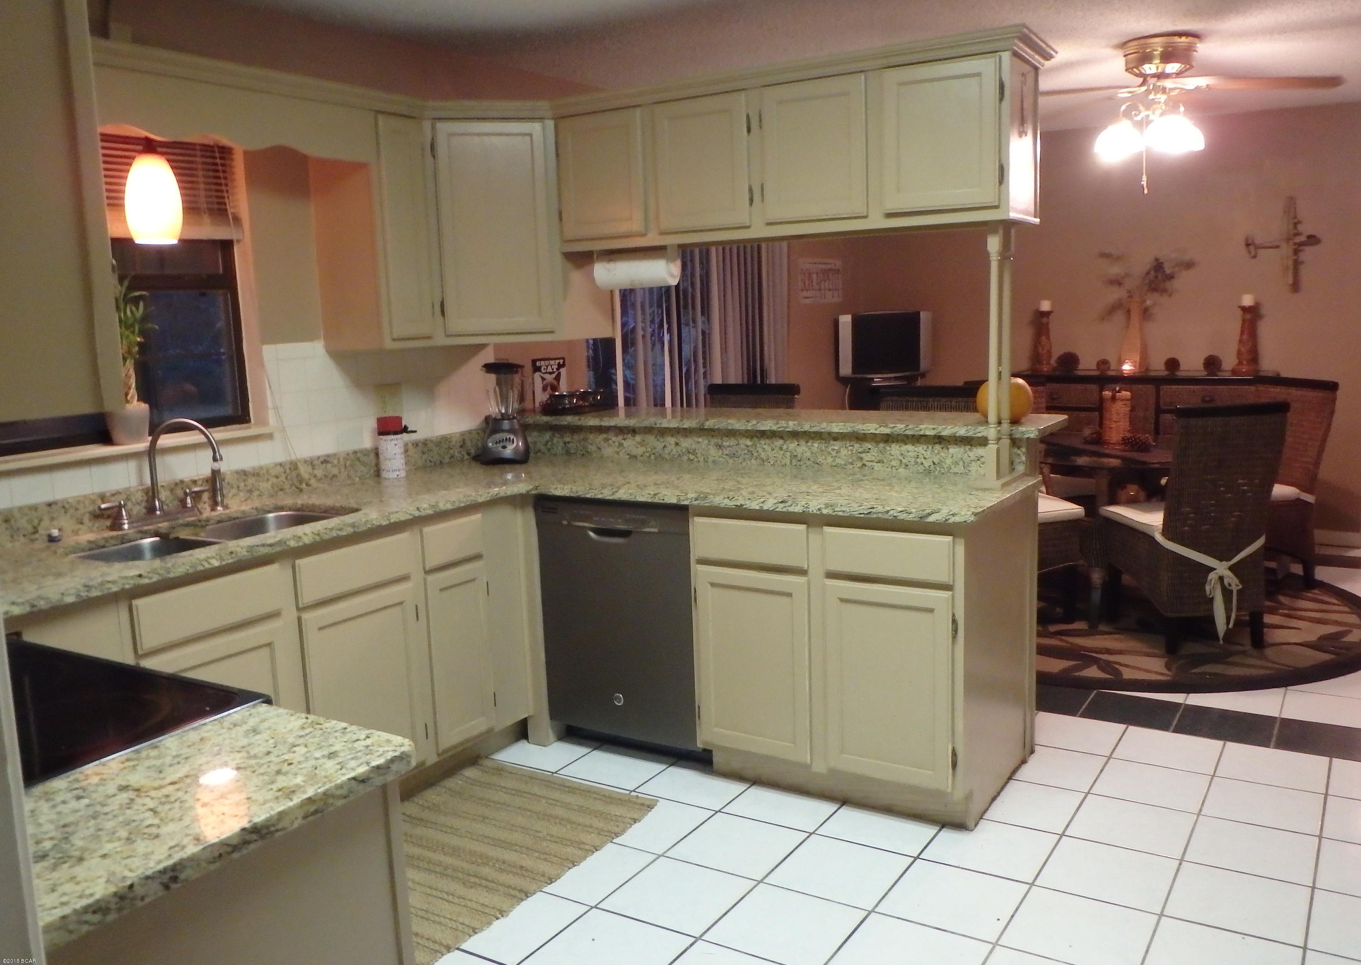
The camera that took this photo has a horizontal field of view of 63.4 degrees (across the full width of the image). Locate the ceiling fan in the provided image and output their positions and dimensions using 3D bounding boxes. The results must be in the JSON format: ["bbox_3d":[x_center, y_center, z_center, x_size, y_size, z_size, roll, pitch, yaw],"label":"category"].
[{"bbox_3d":[1.922,-1.475,4.408,1.300,0.550,1.300,3,10,33],"label":"ceiling fan"}]

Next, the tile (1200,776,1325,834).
[{"bbox_3d":[1.643,0.911,3.098,0.303,0.010,0.303,3,10,33],"label":"tile"}]

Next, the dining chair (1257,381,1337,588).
[{"bbox_3d":[2.917,0.003,5.679,0.640,1.040,0.500,-4,8,-15],"label":"dining chair"}]

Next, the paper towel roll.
[{"bbox_3d":[-0.153,-0.748,3.932,0.290,0.110,0.110,3,10,32],"label":"paper towel roll"}]

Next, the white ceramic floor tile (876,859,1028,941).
[{"bbox_3d":[0.678,1.041,2.745,0.299,0.012,0.299,3,10,32],"label":"white ceramic floor tile"}]

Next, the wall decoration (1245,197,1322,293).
[{"bbox_3d":[3.509,-1.383,6.420,0.390,0.550,0.080,3,10,32],"label":"wall decoration"}]

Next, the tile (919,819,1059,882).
[{"bbox_3d":[0.842,0.998,2.999,0.299,0.012,0.299,3,10,32],"label":"tile"}]

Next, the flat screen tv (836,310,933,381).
[{"bbox_3d":[1.363,-0.922,7.411,0.650,0.470,0.300,-3,8,-5],"label":"flat screen tv"}]

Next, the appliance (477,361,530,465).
[{"bbox_3d":[-0.662,-0.264,4.139,0.190,0.385,0.200,-2,9,-2],"label":"appliance"}]

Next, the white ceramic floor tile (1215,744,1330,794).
[{"bbox_3d":[1.802,0.870,3.345,0.303,0.010,0.303,3,10,33],"label":"white ceramic floor tile"}]

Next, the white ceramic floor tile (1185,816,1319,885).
[{"bbox_3d":[1.482,0.953,2.851,0.303,0.010,0.303,3,10,33],"label":"white ceramic floor tile"}]

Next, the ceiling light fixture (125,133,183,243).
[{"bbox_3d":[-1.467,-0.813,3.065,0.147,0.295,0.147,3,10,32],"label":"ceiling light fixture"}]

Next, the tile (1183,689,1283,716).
[{"bbox_3d":[2.048,0.794,4.062,0.305,0.010,0.320,3,10,32],"label":"tile"}]

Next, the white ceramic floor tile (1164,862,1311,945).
[{"bbox_3d":[1.358,1.023,2.671,0.299,0.012,0.299,3,10,32],"label":"white ceramic floor tile"}]

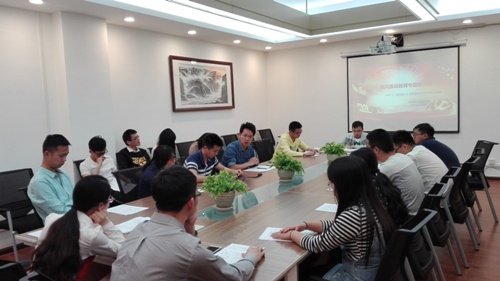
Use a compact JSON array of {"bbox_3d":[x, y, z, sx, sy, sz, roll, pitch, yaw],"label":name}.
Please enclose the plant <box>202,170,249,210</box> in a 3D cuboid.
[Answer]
[{"bbox_3d":[-0.206,0.415,2.956,0.360,0.310,0.360,-2,6,0],"label":"plant"}]

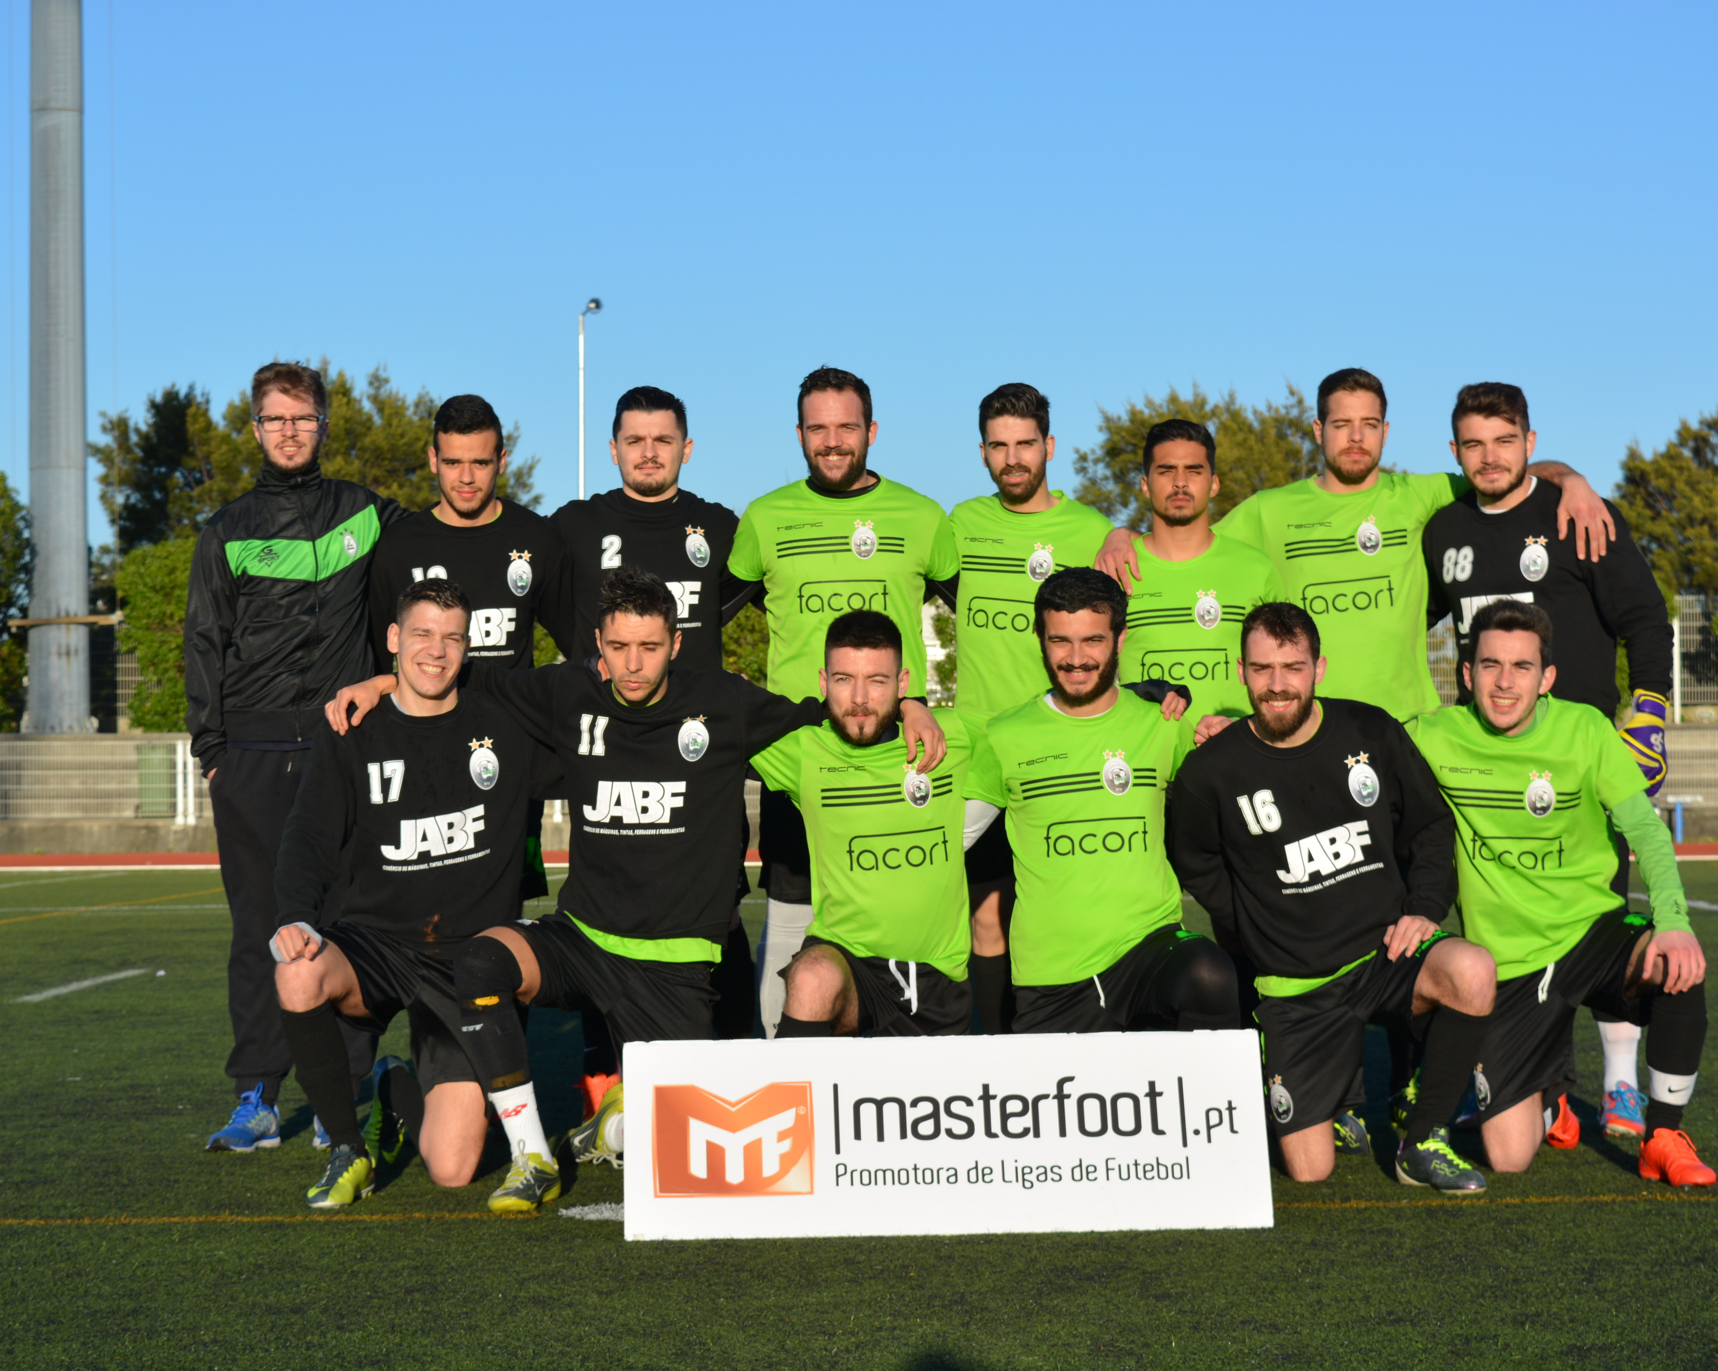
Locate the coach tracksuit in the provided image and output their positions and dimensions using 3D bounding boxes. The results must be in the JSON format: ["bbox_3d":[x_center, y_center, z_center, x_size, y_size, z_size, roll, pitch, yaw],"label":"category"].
[{"bbox_3d":[-1.307,0.226,9.150,0.530,1.488,0.340,0,-2,-3],"label":"coach tracksuit"}]

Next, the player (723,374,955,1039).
[{"bbox_3d":[-0.035,0.160,9.150,0.540,1.789,0.360,0,-2,-1],"label":"player"}]

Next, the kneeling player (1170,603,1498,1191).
[{"bbox_3d":[0.996,0.418,8.270,0.660,1.220,0.830,0,-2,-12],"label":"kneeling player"}]

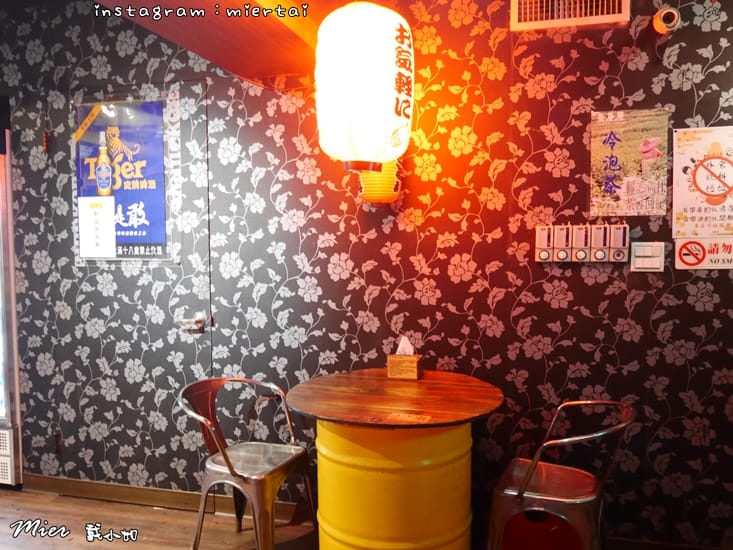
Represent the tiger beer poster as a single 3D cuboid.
[{"bbox_3d":[-1.204,-0.459,3.100,0.499,0.767,0.008,1,4,15],"label":"tiger beer poster"}]

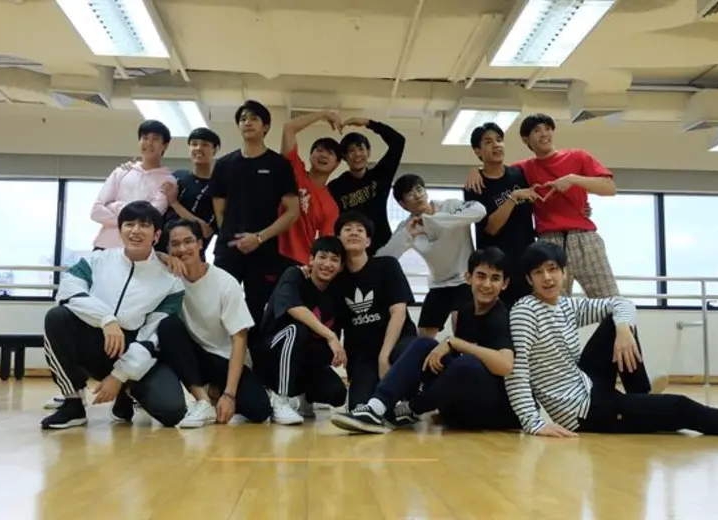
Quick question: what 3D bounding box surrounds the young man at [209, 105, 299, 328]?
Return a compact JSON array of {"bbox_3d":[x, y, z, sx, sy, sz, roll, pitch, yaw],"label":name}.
[{"bbox_3d":[-0.568,-0.039,4.160,0.520,1.750,0.360,0,-6,5],"label":"young man"}]

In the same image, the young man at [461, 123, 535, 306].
[{"bbox_3d":[0.772,0.030,4.224,0.520,1.660,0.360,3,-7,-20],"label":"young man"}]

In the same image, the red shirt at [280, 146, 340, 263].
[{"bbox_3d":[-0.302,-0.314,4.362,0.460,0.680,0.270,7,-6,-4],"label":"red shirt"}]

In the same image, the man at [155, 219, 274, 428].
[{"bbox_3d":[-0.714,0.288,3.730,0.580,1.000,0.700,-2,-7,22],"label":"man"}]

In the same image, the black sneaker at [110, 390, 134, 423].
[{"bbox_3d":[-1.143,0.674,3.666,0.100,0.120,0.280,2,33,-15],"label":"black sneaker"}]

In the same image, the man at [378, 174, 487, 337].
[{"bbox_3d":[0.413,0.175,4.258,0.640,1.370,0.420,0,-6,5],"label":"man"}]

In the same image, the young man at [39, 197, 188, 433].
[{"bbox_3d":[-1.173,0.246,3.674,0.640,1.060,0.640,0,-7,10],"label":"young man"}]

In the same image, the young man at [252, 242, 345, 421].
[{"bbox_3d":[-0.283,0.337,3.806,0.540,0.930,0.660,2,-7,-10],"label":"young man"}]

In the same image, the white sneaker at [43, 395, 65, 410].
[{"bbox_3d":[-1.687,0.795,4.316,0.280,0.105,0.100,4,-7,-30],"label":"white sneaker"}]

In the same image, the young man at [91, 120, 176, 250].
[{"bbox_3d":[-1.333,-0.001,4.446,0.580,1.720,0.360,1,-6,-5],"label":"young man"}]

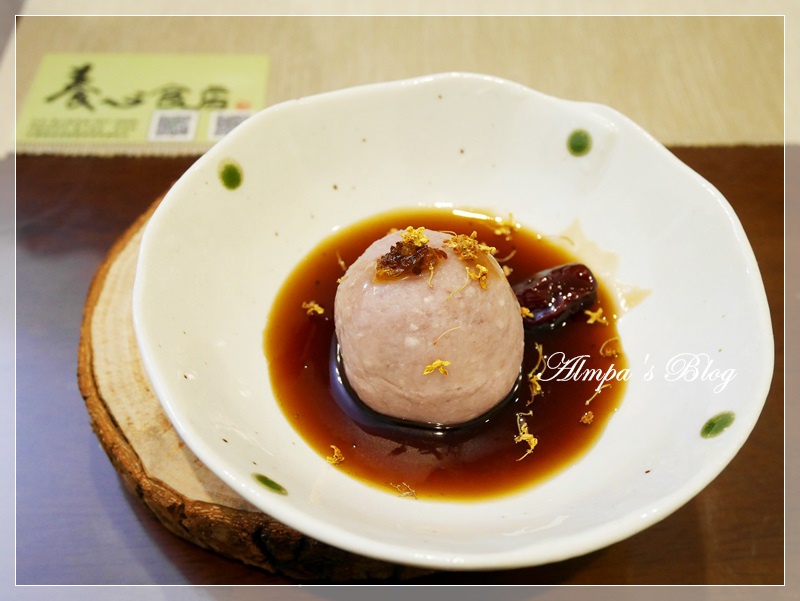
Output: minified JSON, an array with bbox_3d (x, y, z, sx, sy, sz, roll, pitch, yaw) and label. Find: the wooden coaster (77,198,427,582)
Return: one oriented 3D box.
[{"bbox_3d":[-0.016,0.008,0.235,0.139,0.021,0.139,0,51,0],"label":"wooden coaster"}]

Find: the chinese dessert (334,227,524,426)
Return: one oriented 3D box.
[{"bbox_3d":[0.007,0.004,0.190,0.043,0.039,0.043,0,51,0],"label":"chinese dessert"}]

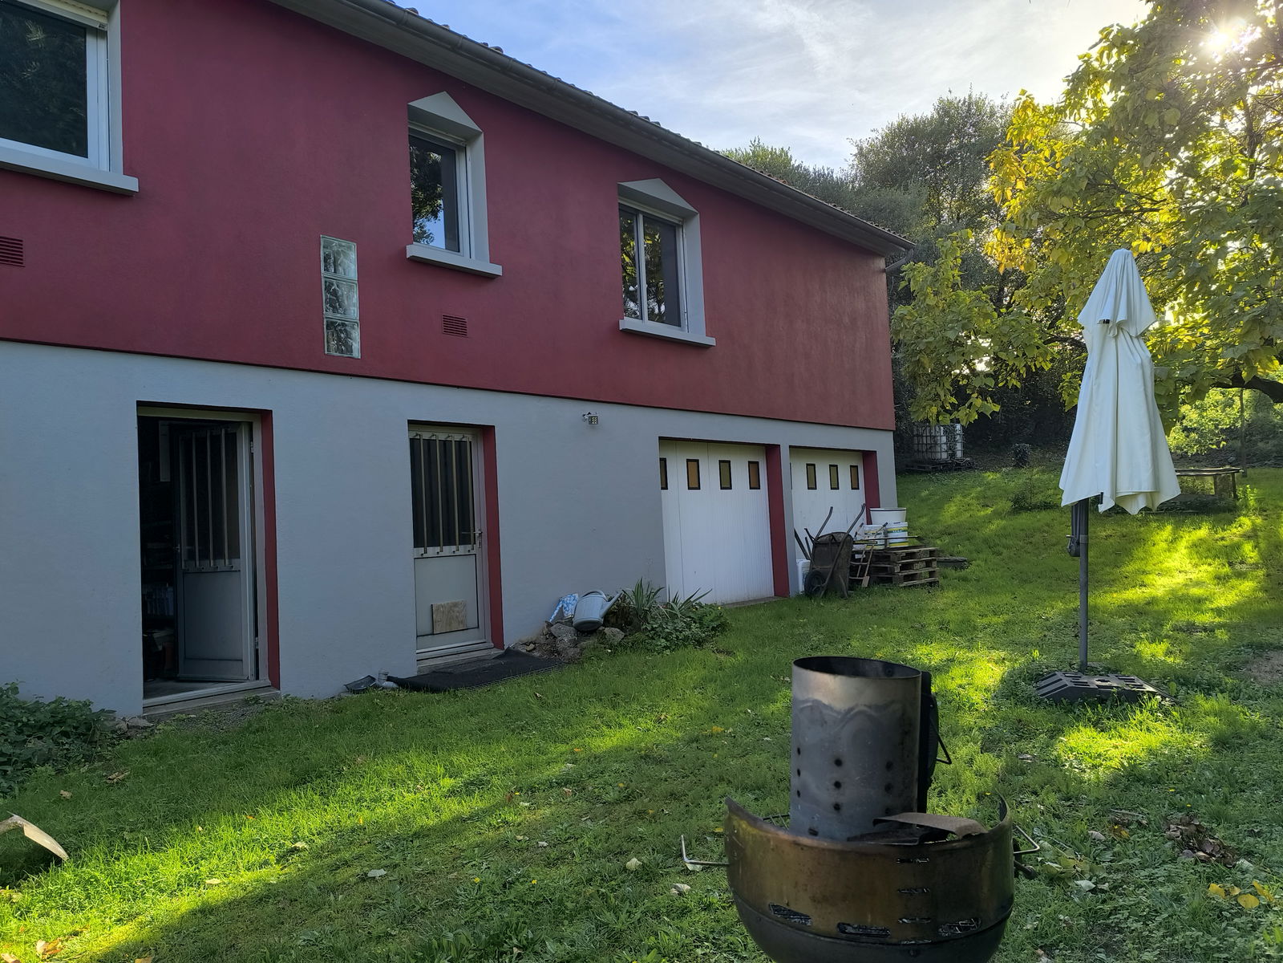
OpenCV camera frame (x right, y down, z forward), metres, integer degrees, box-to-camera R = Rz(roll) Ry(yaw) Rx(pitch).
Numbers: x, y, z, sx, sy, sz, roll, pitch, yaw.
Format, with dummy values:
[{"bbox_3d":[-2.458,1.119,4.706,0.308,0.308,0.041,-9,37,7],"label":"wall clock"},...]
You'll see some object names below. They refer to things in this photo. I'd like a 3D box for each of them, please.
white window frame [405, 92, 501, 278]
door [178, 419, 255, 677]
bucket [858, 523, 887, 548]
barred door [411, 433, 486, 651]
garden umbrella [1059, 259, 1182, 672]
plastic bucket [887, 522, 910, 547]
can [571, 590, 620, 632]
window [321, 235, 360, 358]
[{"bbox_3d":[-1.766,-2.669,7.638,0.280,1.600,0.980,-5,-4,43],"label":"white window frame"},{"bbox_3d":[-3.274,0.537,6.490,0.760,1.950,0.080,-4,-3,21],"label":"door"},{"bbox_3d":[3.300,0.786,12.150,0.310,0.360,0.310,-4,-3,15],"label":"bucket"},{"bbox_3d":[-1.737,0.501,7.513,0.120,1.980,0.860,-5,-4,43],"label":"barred door"},{"bbox_3d":[2.841,-0.113,5.070,0.640,2.530,0.620,-1,-3,29],"label":"garden umbrella"},{"bbox_3d":[3.672,0.767,12.200,0.310,0.360,0.310,-4,-3,17],"label":"plastic bucket"},{"bbox_3d":[-0.427,1.230,8.080,0.480,0.370,0.260,0,-27,-2],"label":"can"},{"bbox_3d":[-2.394,-1.448,6.757,0.100,0.930,0.300,-5,-4,43],"label":"window"}]

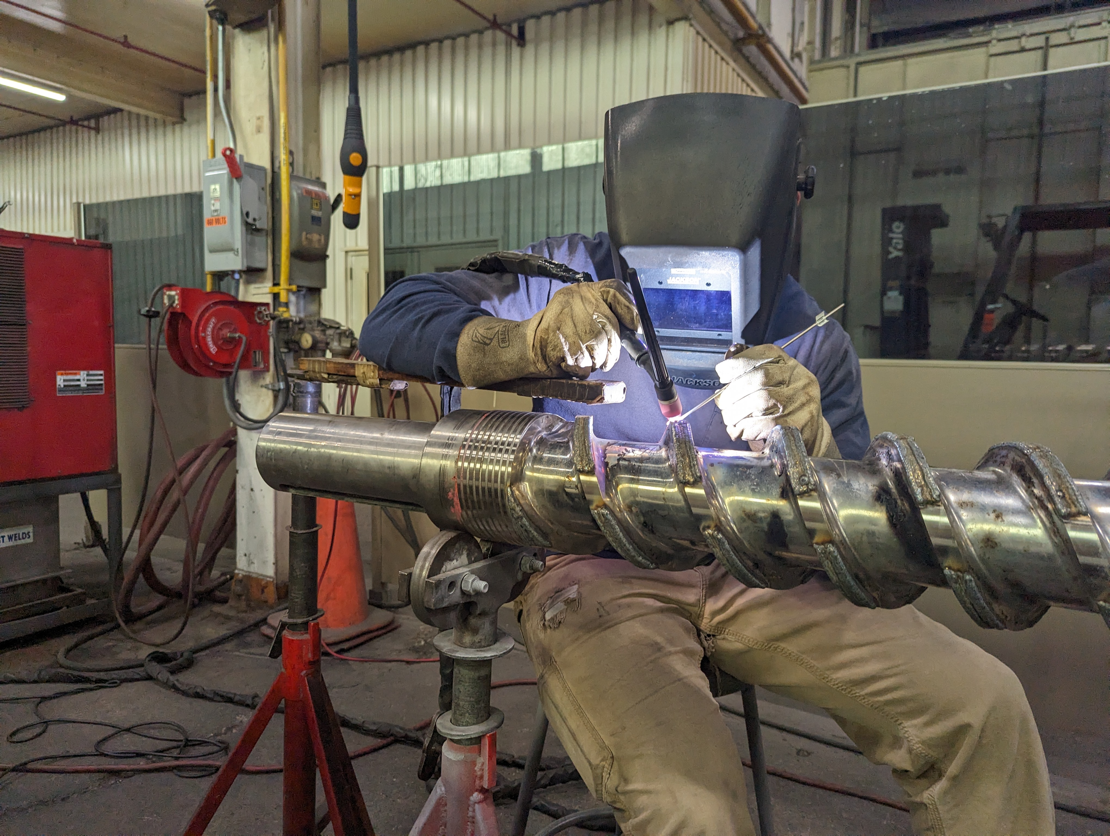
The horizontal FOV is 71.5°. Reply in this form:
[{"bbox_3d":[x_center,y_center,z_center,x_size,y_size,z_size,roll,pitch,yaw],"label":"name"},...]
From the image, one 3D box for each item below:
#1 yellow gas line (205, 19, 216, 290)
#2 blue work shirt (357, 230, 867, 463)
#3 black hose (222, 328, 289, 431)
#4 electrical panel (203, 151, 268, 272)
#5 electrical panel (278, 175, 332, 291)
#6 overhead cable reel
[{"bbox_3d":[-1.359,-1.037,3.042,0.028,1.077,0.028,3,5,29],"label":"yellow gas line"},{"bbox_3d":[0.090,-0.045,1.130,0.710,0.480,0.400,1,4,7],"label":"blue work shirt"},{"bbox_3d":[-1.087,-0.140,2.800,0.235,0.370,0.130,0,4,-18],"label":"black hose"},{"bbox_3d":[-1.208,-0.758,2.907,0.230,0.414,0.121,3,5,29],"label":"electrical panel"},{"bbox_3d":[-1.002,-0.723,3.002,0.129,0.424,0.242,3,5,29],"label":"electrical panel"},{"bbox_3d":[-1.214,-0.302,2.795,0.139,0.317,0.368,3,5,29],"label":"overhead cable reel"}]

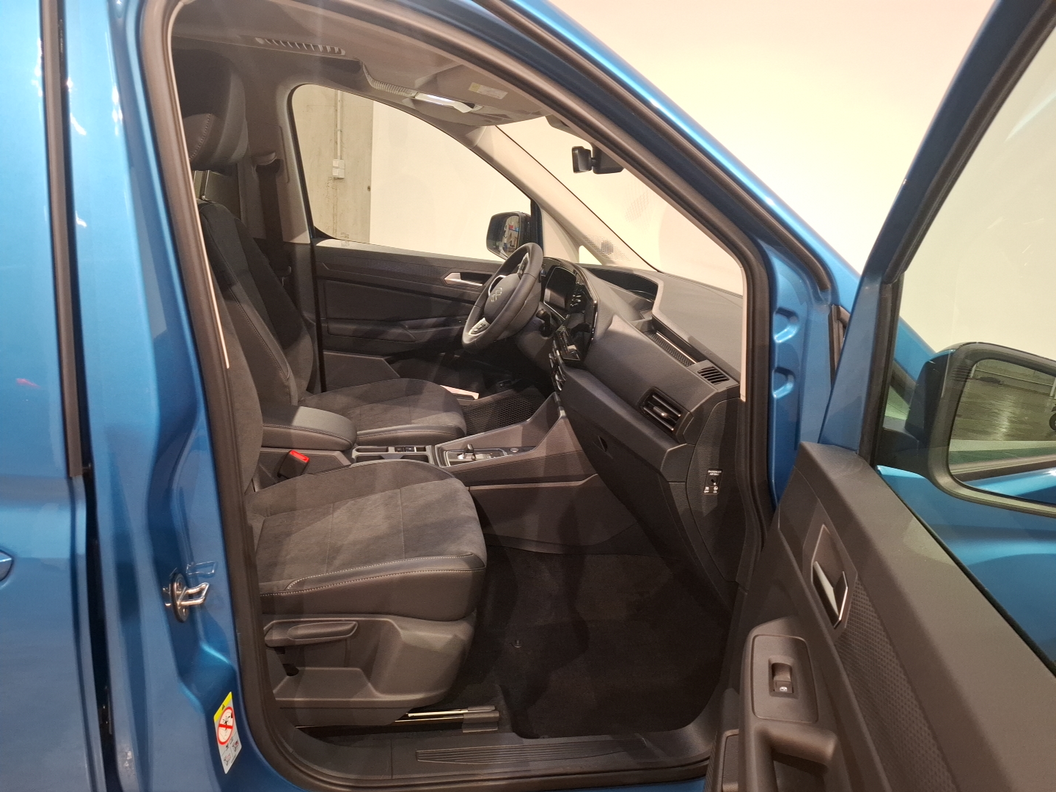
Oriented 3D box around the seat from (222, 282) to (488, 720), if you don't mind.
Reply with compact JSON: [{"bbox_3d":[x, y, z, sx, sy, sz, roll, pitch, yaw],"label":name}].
[{"bbox_3d":[-0.463,-0.056,1.275,0.790,1.160,0.530,3,16,-11],"label":"seat"}]

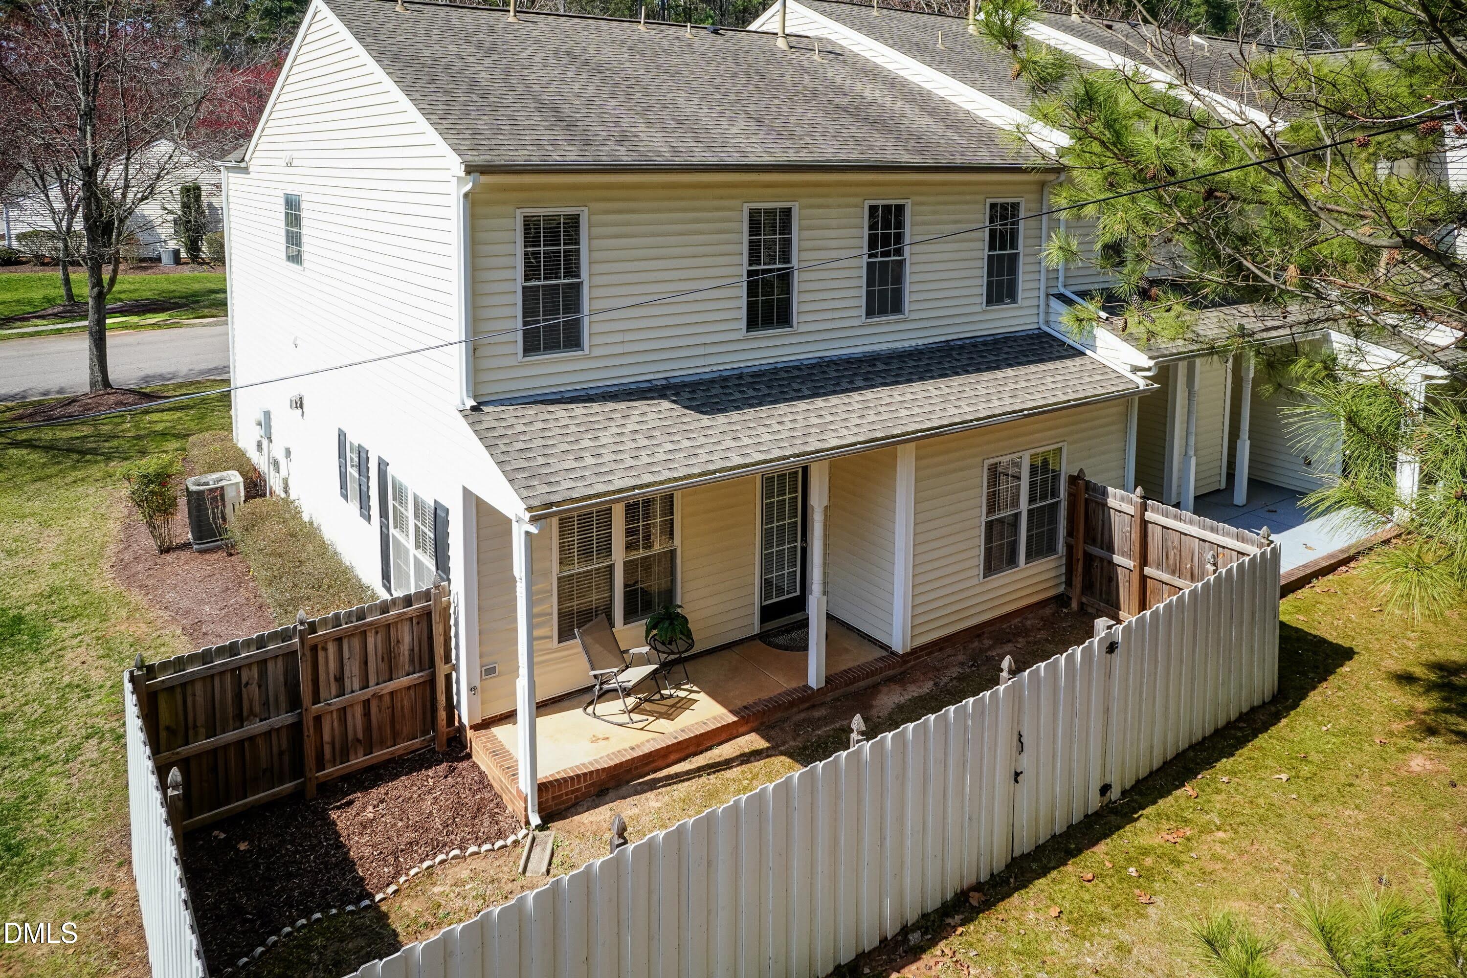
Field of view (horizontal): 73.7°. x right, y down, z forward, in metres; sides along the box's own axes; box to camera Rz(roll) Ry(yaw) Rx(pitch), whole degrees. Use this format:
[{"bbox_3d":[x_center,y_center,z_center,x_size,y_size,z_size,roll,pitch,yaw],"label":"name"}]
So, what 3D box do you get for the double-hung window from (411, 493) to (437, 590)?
[{"bbox_3d":[-3.610,0.829,11.399,0.100,1.620,0.840,-11,20,-34],"label":"double-hung window"}]

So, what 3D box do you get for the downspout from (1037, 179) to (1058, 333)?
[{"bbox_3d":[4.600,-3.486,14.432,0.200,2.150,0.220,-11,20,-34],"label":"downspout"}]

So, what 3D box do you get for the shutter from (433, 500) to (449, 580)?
[{"bbox_3d":[-3.230,0.959,10.908,0.050,1.660,0.390,-11,20,-34],"label":"shutter"}]

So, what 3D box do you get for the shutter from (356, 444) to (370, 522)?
[{"bbox_3d":[-4.921,-0.061,13.053,0.050,1.020,0.400,-11,20,-34],"label":"shutter"}]

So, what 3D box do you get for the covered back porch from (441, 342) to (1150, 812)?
[{"bbox_3d":[1.469,0.464,12.199,9.333,3.876,1.887,-11,20,-34],"label":"covered back porch"}]

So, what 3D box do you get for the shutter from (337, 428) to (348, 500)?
[{"bbox_3d":[-5.539,-0.337,13.893,0.050,1.020,0.390,-11,20,-34],"label":"shutter"}]

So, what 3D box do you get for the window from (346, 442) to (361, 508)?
[{"bbox_3d":[-5.234,-0.182,13.493,0.100,1.000,0.640,-11,20,-34],"label":"window"}]

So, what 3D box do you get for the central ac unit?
[{"bbox_3d":[-8.822,0.361,16.654,0.750,0.980,0.750,-11,20,-34],"label":"central ac unit"}]

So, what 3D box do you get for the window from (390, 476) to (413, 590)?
[{"bbox_3d":[-4.101,0.624,12.101,0.100,1.620,0.840,-11,20,-34],"label":"window"}]

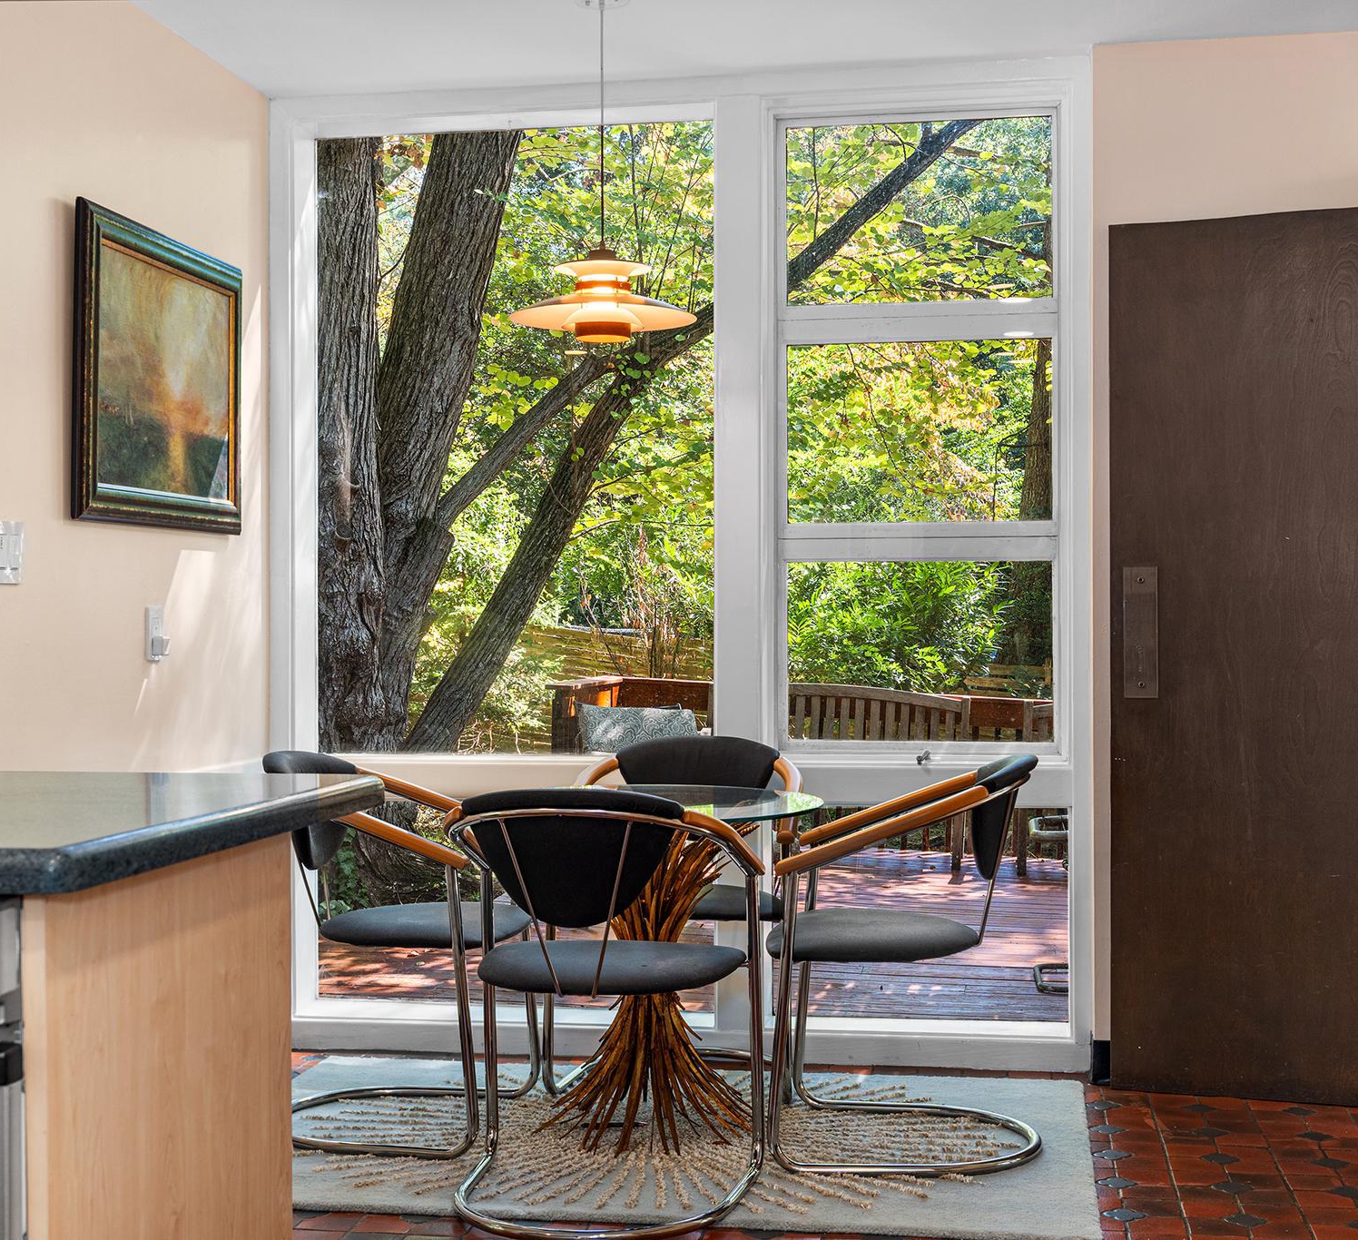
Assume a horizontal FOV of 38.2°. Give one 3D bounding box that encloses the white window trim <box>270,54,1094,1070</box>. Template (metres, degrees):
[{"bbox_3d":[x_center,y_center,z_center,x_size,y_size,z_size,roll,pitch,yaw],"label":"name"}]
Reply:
[{"bbox_3d":[-0.018,-0.128,4.946,2.074,2.438,0.140,0,0,10],"label":"white window trim"}]

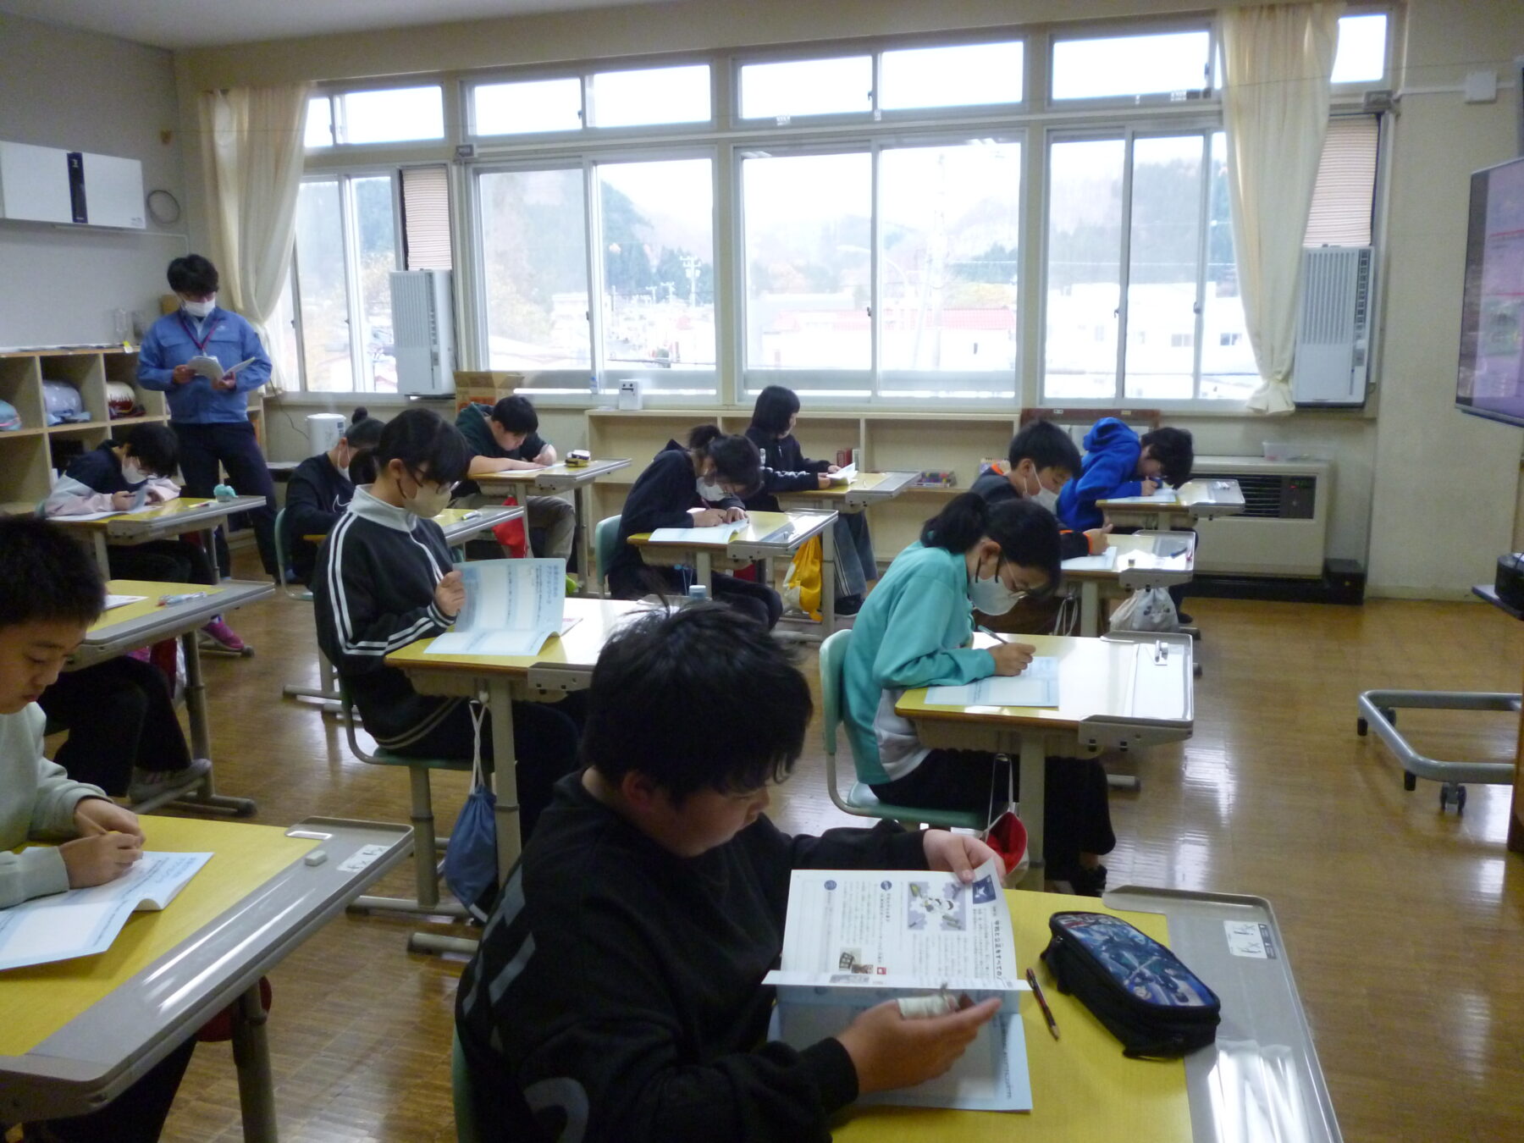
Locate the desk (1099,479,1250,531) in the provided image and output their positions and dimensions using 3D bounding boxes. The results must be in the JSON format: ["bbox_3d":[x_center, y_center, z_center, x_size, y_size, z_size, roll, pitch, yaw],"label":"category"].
[{"bbox_3d":[1.650,0.005,5.042,0.540,0.689,0.630,3,13,18],"label":"desk"}]

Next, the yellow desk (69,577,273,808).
[{"bbox_3d":[-1.739,0.414,3.318,0.565,0.661,0.660,3,12,17],"label":"yellow desk"}]

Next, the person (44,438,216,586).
[{"bbox_3d":[-2.634,-0.125,5.096,0.580,0.810,0.520,2,12,16],"label":"person"}]

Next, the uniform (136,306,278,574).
[{"bbox_3d":[-2.898,-0.698,6.650,0.660,1.440,0.400,-6,13,-23],"label":"uniform"}]

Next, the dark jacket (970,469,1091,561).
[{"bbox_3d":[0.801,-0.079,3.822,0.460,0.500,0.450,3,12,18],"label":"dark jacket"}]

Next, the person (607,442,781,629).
[{"bbox_3d":[-0.204,-0.009,4.196,0.630,0.875,0.460,3,12,18],"label":"person"}]

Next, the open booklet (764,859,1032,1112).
[{"bbox_3d":[0.145,0.409,1.274,0.265,0.115,0.260,1,12,11],"label":"open booklet"}]

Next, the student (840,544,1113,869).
[{"bbox_3d":[0.429,0.317,2.433,0.559,0.945,0.437,3,11,17],"label":"student"}]

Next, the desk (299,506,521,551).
[{"bbox_3d":[-1.286,0.132,4.679,0.565,0.666,0.660,2,12,13],"label":"desk"}]

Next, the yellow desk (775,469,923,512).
[{"bbox_3d":[0.379,-0.069,5.479,0.540,0.684,0.630,3,13,17],"label":"yellow desk"}]

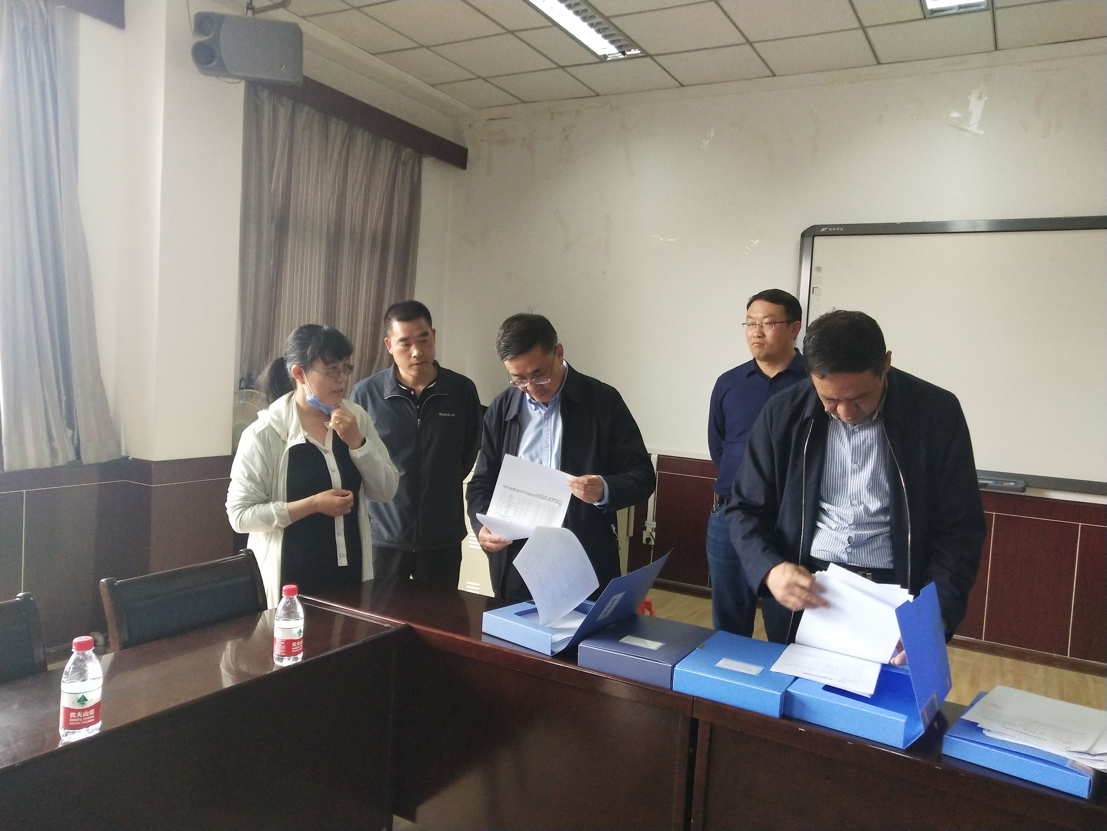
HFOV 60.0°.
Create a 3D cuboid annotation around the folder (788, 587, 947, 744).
[{"bbox_3d":[0.675,0.488,1.983,0.270,0.260,0.310,5,4,34],"label":"folder"}]

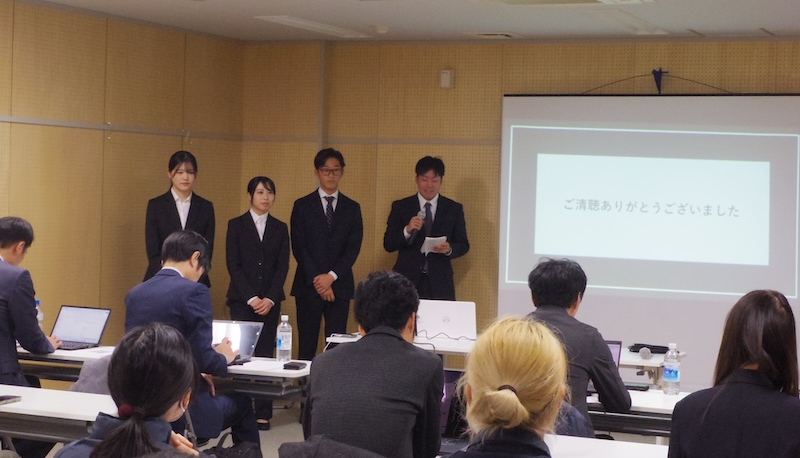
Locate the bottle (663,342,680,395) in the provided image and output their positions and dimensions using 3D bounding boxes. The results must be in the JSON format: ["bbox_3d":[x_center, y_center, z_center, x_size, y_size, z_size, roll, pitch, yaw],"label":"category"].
[{"bbox_3d":[1.123,0.575,6.277,0.066,0.214,0.066,2,2,24],"label":"bottle"}]

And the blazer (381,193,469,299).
[{"bbox_3d":[0.161,0.130,9.620,0.530,0.700,0.360,2,2,8],"label":"blazer"}]

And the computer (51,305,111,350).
[{"bbox_3d":[-1.607,0.478,7.361,0.305,0.196,0.297,2,2,26],"label":"computer"}]

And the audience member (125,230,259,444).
[{"bbox_3d":[-0.915,0.660,6.540,0.470,1.314,0.760,3,2,32],"label":"audience member"}]

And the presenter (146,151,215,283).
[{"bbox_3d":[-1.397,0.362,9.662,0.440,1.704,0.320,2,2,-9],"label":"presenter"}]

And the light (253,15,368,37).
[{"bbox_3d":[-0.543,-1.335,9.988,0.240,0.060,1.240,3,2,24],"label":"light"}]

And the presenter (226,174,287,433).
[{"bbox_3d":[-0.893,0.452,9.490,0.405,1.565,0.310,2,2,-9],"label":"presenter"}]

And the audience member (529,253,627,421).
[{"bbox_3d":[0.642,0.743,5.904,0.520,1.270,0.780,2,2,24],"label":"audience member"}]

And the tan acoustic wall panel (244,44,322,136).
[{"bbox_3d":[-0.851,-0.991,10.933,0.640,0.660,0.025,3,2,24],"label":"tan acoustic wall panel"}]

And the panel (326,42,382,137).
[{"bbox_3d":[-0.330,-0.968,10.698,0.418,0.660,0.025,3,2,24],"label":"panel"}]

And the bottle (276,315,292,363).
[{"bbox_3d":[-0.533,0.507,7.072,0.066,0.215,0.066,2,2,24],"label":"bottle"}]

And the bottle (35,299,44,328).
[{"bbox_3d":[-1.812,0.455,7.642,0.066,0.214,0.066,2,2,24],"label":"bottle"}]

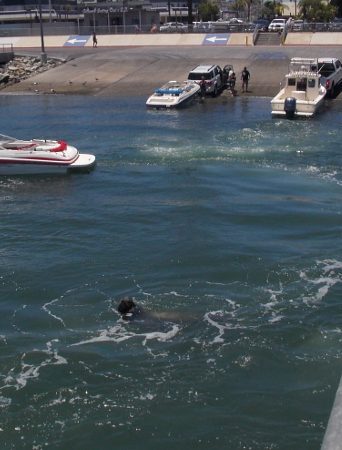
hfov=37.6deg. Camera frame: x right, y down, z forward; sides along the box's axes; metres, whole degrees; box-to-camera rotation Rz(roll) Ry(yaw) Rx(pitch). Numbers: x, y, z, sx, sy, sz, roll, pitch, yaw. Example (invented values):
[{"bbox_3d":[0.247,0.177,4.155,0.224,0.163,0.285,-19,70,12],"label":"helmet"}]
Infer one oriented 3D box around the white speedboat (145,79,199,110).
[{"bbox_3d":[0.339,-8.155,31.394,2.100,1.400,5.000,8,27,20],"label":"white speedboat"}]

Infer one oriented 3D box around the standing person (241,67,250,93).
[{"bbox_3d":[5.217,-10.112,34.920,0.600,1.750,0.400,2,21,5],"label":"standing person"}]

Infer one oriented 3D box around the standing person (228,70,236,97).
[{"bbox_3d":[4.104,-9.471,33.903,0.500,1.620,0.500,-7,22,-19],"label":"standing person"}]

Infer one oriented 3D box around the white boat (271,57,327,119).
[{"bbox_3d":[7.576,-7.882,28.812,2.500,3.000,6.600,9,27,21],"label":"white boat"}]

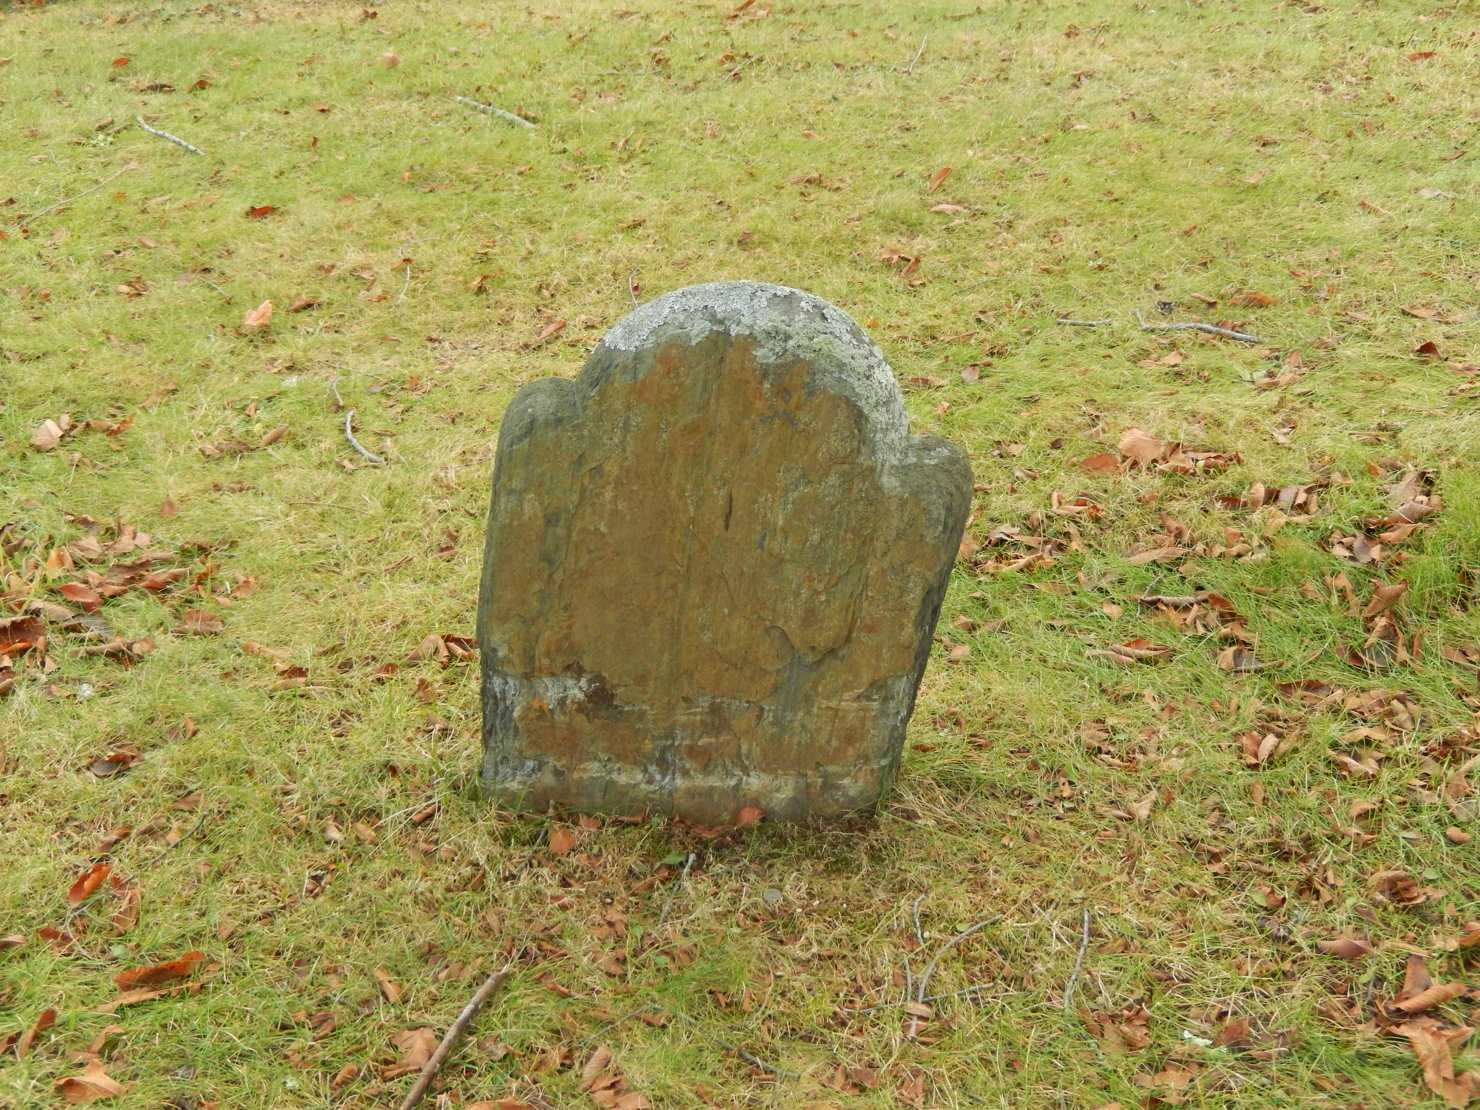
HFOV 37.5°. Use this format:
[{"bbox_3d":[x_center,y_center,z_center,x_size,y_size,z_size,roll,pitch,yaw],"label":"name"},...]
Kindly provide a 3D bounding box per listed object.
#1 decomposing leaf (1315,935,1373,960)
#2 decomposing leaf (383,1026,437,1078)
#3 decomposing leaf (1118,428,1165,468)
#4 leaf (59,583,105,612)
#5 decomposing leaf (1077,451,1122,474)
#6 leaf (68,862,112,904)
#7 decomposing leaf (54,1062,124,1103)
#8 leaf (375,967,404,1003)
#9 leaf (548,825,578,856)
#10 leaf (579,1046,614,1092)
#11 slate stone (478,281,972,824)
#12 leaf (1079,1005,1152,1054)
[{"bbox_3d":[0.684,0.445,2.470,0.065,0.022,0.034,2,27,4],"label":"decomposing leaf"},{"bbox_3d":[-0.349,0.526,2.307,0.056,0.024,0.072,-1,27,-3],"label":"decomposing leaf"},{"bbox_3d":[0.645,-0.172,3.508,0.067,0.040,0.046,2,28,0],"label":"decomposing leaf"},{"bbox_3d":[-0.903,0.059,2.991,0.050,0.025,0.028,12,29,18],"label":"leaf"},{"bbox_3d":[0.605,-0.156,3.674,0.074,0.024,0.048,0,27,0],"label":"decomposing leaf"},{"bbox_3d":[-0.770,0.388,2.583,0.028,0.024,0.070,10,28,20],"label":"leaf"},{"bbox_3d":[-0.640,0.518,2.144,0.056,0.025,0.032,2,28,0],"label":"decomposing leaf"},{"bbox_3d":[-0.388,0.475,2.409,0.028,0.022,0.056,-12,29,-22],"label":"leaf"},{"bbox_3d":[-0.216,0.349,2.662,0.038,0.022,0.055,0,27,0],"label":"leaf"},{"bbox_3d":[-0.144,0.516,2.188,0.022,0.018,0.039,14,30,22],"label":"leaf"},{"bbox_3d":[-0.022,0.001,2.463,0.507,0.684,0.090,8,32,-1],"label":"slate stone"},{"bbox_3d":[0.389,0.491,2.255,0.065,0.030,0.041,2,28,0],"label":"leaf"}]

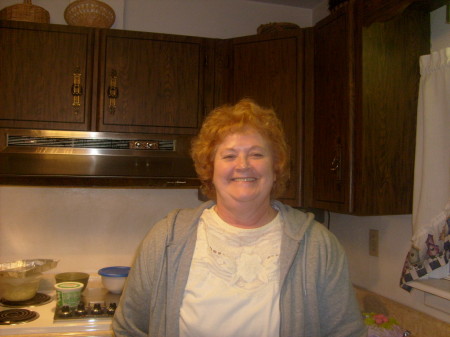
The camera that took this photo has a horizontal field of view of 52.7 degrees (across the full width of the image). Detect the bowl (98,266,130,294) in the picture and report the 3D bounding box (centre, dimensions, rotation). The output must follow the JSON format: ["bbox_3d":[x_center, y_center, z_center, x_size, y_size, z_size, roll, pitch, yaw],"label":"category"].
[{"bbox_3d":[-0.513,0.544,2.180,0.180,0.110,0.180,1,-1,-15],"label":"bowl"}]

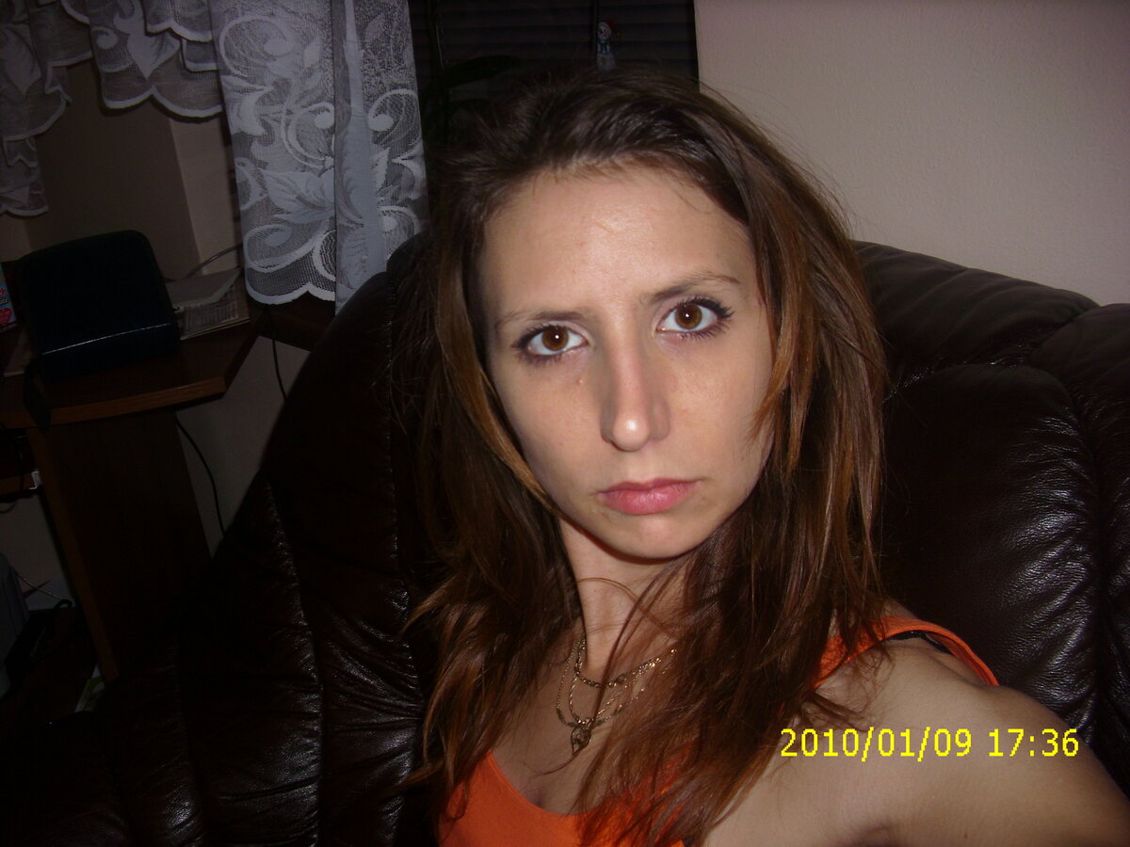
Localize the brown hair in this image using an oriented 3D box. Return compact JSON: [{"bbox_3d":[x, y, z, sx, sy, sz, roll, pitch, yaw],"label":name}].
[{"bbox_3d":[0.045,0.008,0.635,0.240,0.380,0.220,-4,14,7],"label":"brown hair"}]

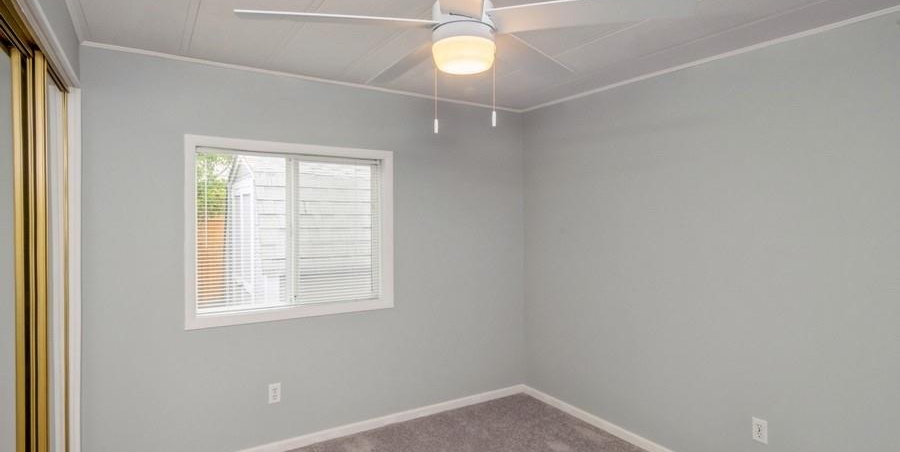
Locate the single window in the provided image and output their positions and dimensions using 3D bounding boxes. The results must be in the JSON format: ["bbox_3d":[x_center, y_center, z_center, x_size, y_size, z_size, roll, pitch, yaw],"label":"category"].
[{"bbox_3d":[-0.941,0.030,2.667,1.228,1.083,0.080,0,0,-29],"label":"single window"}]

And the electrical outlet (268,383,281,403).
[{"bbox_3d":[-1.063,1.014,2.577,0.072,0.116,0.015,0,0,-29],"label":"electrical outlet"}]

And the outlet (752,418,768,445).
[{"bbox_3d":[1.562,1.032,2.146,0.015,0.116,0.072,0,0,-35],"label":"outlet"}]

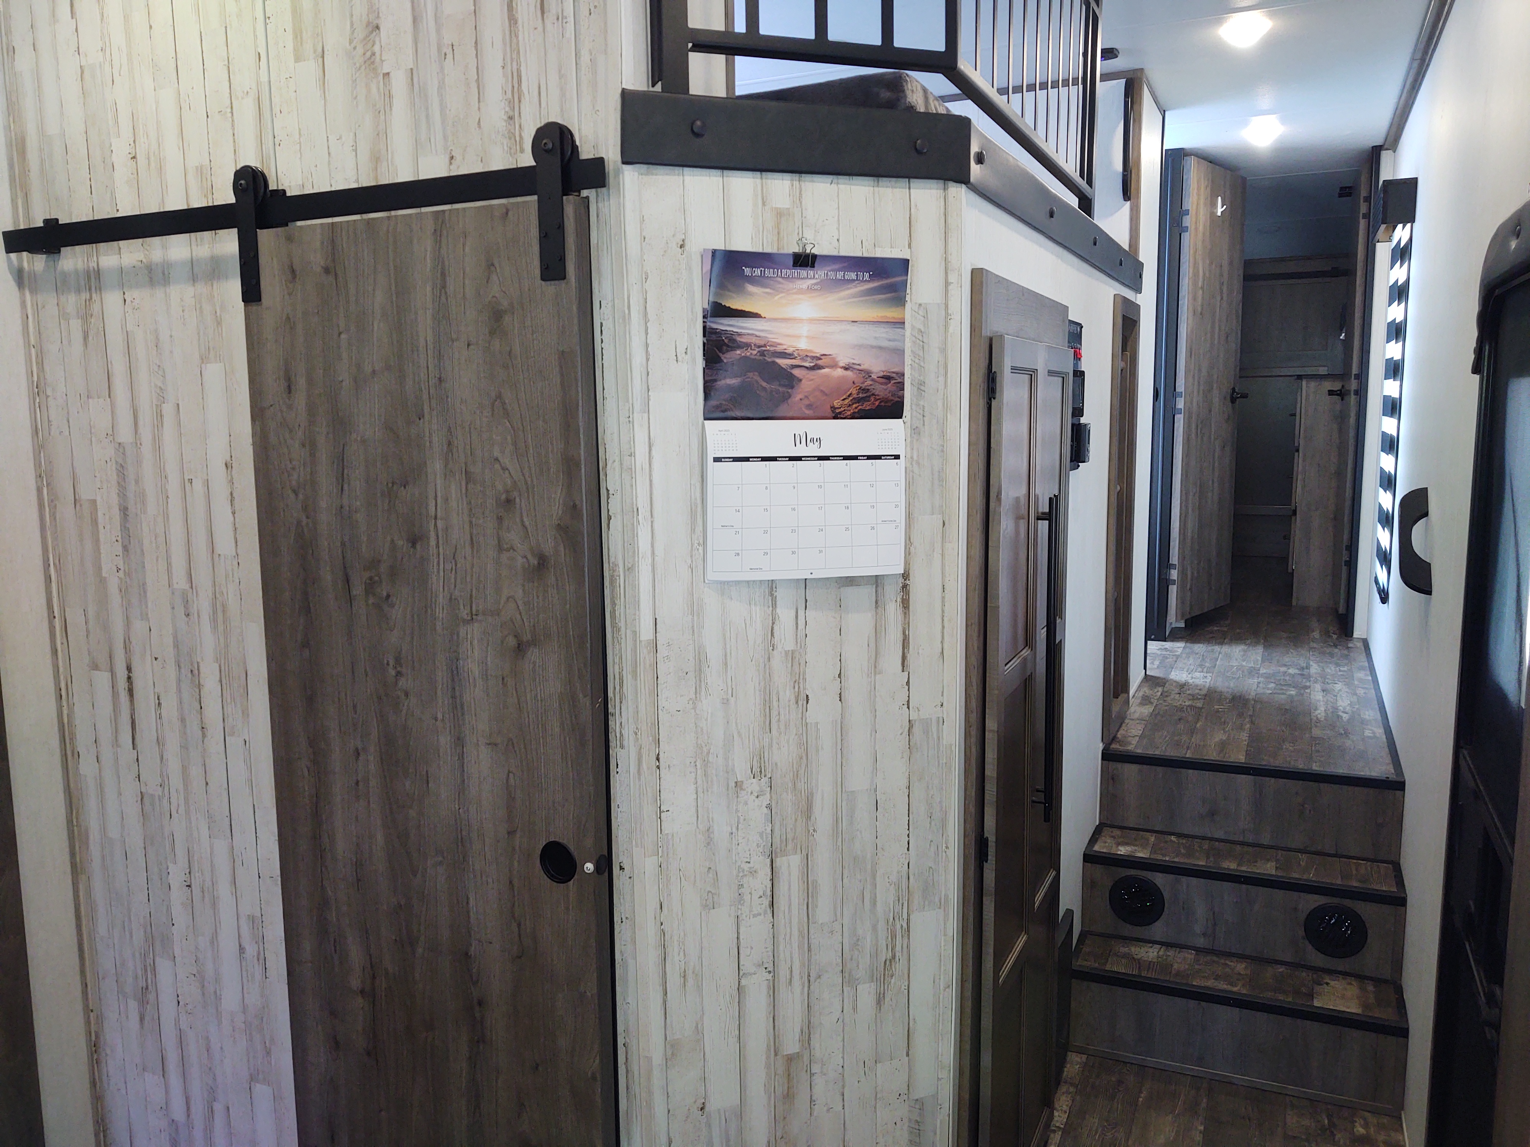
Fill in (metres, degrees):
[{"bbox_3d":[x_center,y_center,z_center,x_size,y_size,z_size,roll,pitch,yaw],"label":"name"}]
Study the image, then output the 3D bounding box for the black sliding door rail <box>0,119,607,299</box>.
[{"bbox_3d":[-0.734,-0.497,1.749,1.218,0.195,0.055,4,9,27],"label":"black sliding door rail"}]

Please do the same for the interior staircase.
[{"bbox_3d":[1.143,0.811,2.882,0.705,0.625,0.505,3,9,24],"label":"interior staircase"}]

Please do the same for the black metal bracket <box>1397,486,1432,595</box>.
[{"bbox_3d":[1.419,-0.071,2.611,0.059,0.026,0.304,3,49,24],"label":"black metal bracket"}]

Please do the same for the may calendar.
[{"bbox_3d":[0.057,-0.209,1.613,0.284,0.434,0.014,-3,8,-19],"label":"may calendar"}]

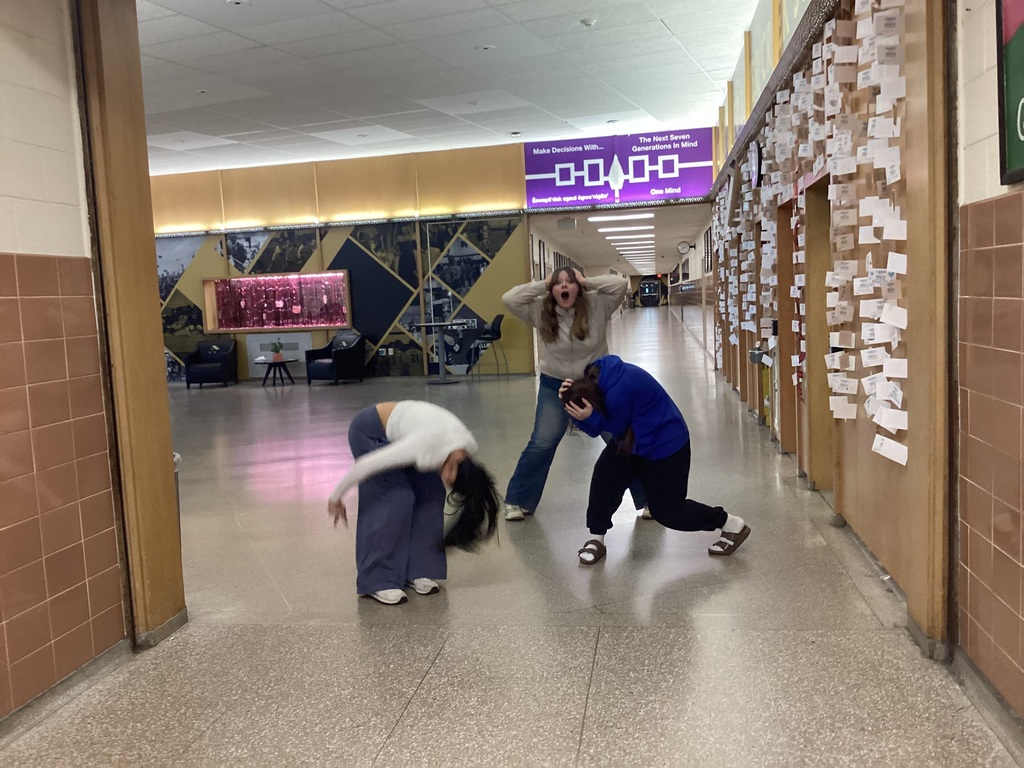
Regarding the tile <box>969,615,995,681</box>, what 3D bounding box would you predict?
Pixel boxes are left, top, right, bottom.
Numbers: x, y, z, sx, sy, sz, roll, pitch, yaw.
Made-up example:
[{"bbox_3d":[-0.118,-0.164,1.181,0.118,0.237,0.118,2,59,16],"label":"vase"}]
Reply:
[{"bbox_3d":[1.581,0.889,3.078,0.012,0.149,0.226,-2,5,9],"label":"tile"}]

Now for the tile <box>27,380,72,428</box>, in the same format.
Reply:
[{"bbox_3d":[-1.664,0.073,3.297,0.012,0.147,0.217,-2,6,10],"label":"tile"}]

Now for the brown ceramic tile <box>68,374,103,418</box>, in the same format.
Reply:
[{"bbox_3d":[-1.656,0.051,3.561,0.012,0.149,0.205,-2,5,9],"label":"brown ceramic tile"}]

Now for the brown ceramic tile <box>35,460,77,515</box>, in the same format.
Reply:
[{"bbox_3d":[-1.695,0.386,3.416,0.012,0.152,0.224,-2,5,9],"label":"brown ceramic tile"}]

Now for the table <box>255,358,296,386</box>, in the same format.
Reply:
[{"bbox_3d":[-4.296,-0.202,16.723,0.750,0.440,0.750,-4,6,-14],"label":"table"}]

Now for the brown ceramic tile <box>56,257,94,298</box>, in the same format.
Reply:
[{"bbox_3d":[-1.713,-0.418,3.586,0.015,0.148,0.210,-2,6,9],"label":"brown ceramic tile"}]

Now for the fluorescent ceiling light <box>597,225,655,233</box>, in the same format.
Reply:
[{"bbox_3d":[2.450,-3.330,19.614,1.220,0.080,0.420,-2,5,9],"label":"fluorescent ceiling light"}]

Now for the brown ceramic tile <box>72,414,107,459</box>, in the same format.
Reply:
[{"bbox_3d":[-1.648,0.205,3.576,0.012,0.149,0.205,-2,5,9],"label":"brown ceramic tile"}]

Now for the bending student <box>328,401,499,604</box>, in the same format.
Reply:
[{"bbox_3d":[-0.463,0.540,4.333,0.720,0.924,0.500,-1,6,19],"label":"bending student"}]

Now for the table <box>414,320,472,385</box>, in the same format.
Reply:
[{"bbox_3d":[-1.201,-0.530,15.881,0.950,1.030,0.950,-2,5,9],"label":"table"}]

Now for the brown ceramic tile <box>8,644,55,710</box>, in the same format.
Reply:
[{"bbox_3d":[-1.717,1.035,3.276,0.015,0.143,0.226,-2,6,9],"label":"brown ceramic tile"}]

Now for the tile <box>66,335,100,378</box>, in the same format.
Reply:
[{"bbox_3d":[-1.663,-0.103,3.547,0.012,0.149,0.205,-2,5,9],"label":"tile"}]

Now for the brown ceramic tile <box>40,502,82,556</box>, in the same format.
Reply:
[{"bbox_3d":[-1.667,0.536,3.390,0.012,0.149,0.223,-2,5,9],"label":"brown ceramic tile"}]

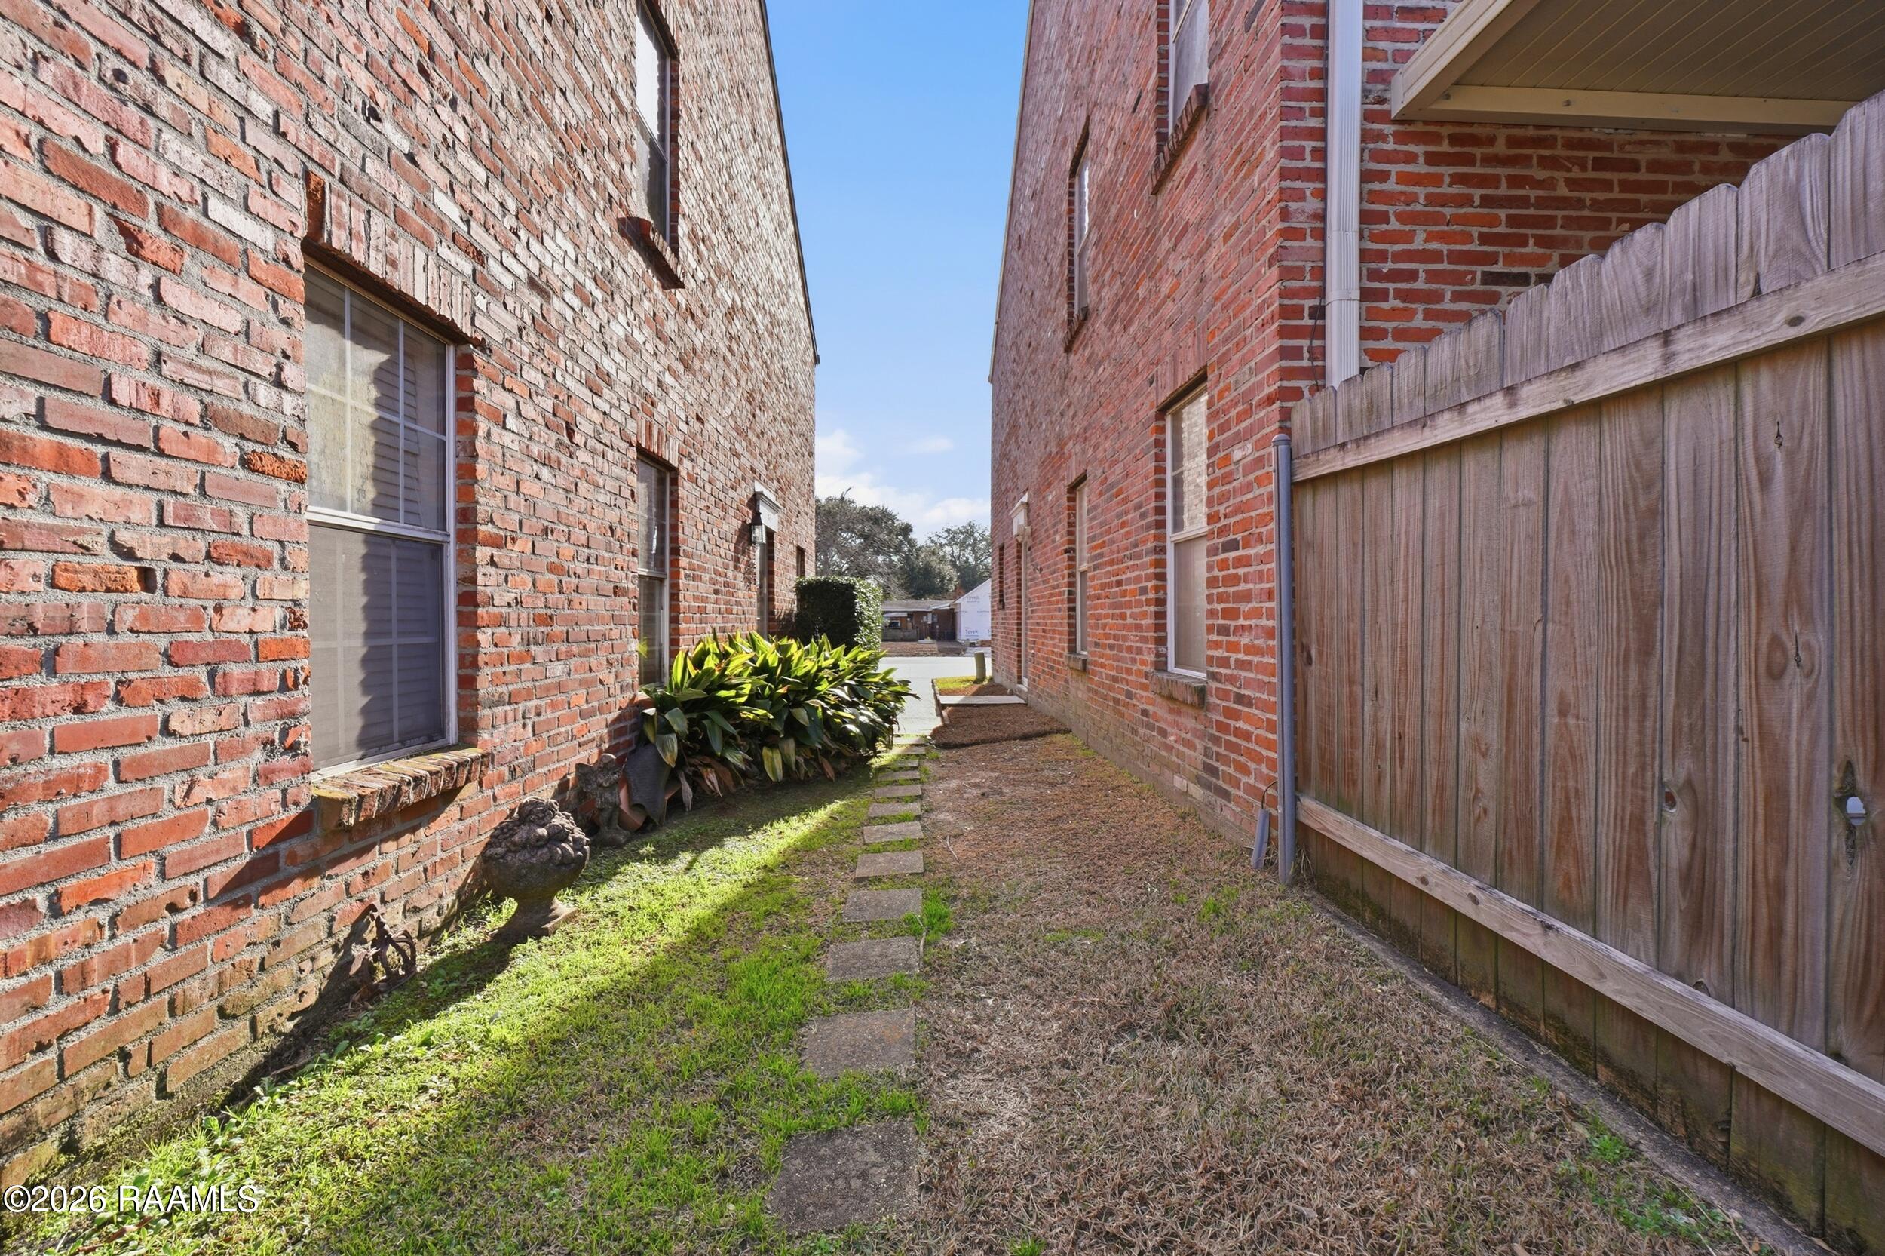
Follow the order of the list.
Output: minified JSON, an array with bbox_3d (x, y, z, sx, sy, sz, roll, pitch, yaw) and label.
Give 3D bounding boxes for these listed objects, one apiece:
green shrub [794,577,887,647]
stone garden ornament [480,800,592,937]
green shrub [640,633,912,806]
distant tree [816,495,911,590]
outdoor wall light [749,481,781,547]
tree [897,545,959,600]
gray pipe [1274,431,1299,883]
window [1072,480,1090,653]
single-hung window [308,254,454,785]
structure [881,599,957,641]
[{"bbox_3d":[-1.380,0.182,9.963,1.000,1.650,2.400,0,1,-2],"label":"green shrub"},{"bbox_3d":[-1.484,0.835,2.680,0.350,0.440,0.350,0,1,-2],"label":"stone garden ornament"},{"bbox_3d":[-1.054,0.545,5.575,1.500,1.040,2.700,0,1,-2],"label":"green shrub"},{"bbox_3d":[-8.168,-5.029,61.707,11.500,11.600,11.000,0,1,-2],"label":"distant tree"},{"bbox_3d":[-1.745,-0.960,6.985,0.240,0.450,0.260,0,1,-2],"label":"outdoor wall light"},{"bbox_3d":[-1.335,-3.362,62.954,6.000,7.800,6.000,0,1,-2],"label":"tree"},{"bbox_3d":[1.271,0.112,2.720,0.065,1.660,0.065,0,1,-2],"label":"gray pipe"},{"bbox_3d":[1.264,-0.506,6.410,0.090,1.480,0.780,0,1,-2],"label":"window"},{"bbox_3d":[-1.841,-0.299,2.346,0.090,1.480,0.790,0,1,-2],"label":"single-hung window"},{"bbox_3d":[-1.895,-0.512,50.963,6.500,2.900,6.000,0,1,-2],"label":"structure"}]

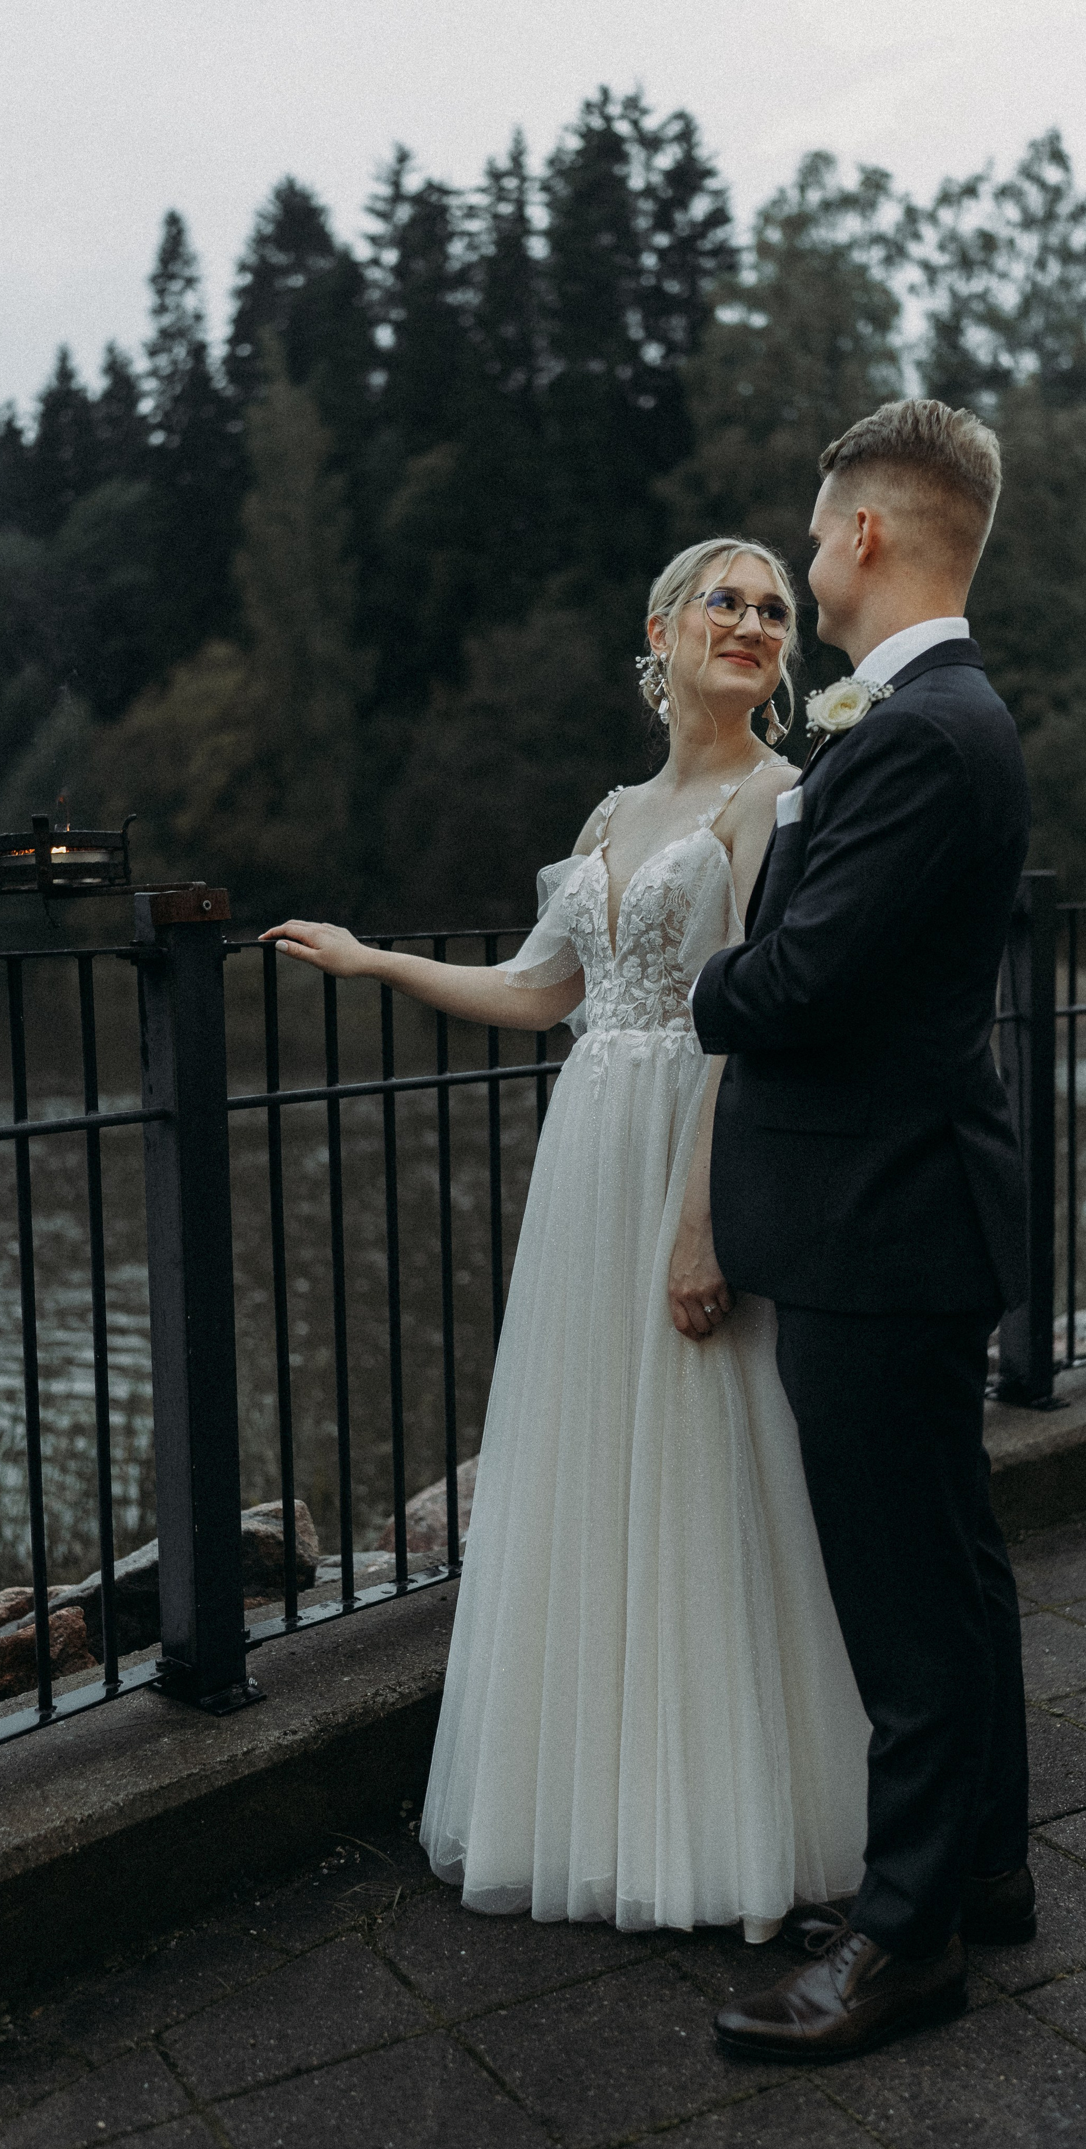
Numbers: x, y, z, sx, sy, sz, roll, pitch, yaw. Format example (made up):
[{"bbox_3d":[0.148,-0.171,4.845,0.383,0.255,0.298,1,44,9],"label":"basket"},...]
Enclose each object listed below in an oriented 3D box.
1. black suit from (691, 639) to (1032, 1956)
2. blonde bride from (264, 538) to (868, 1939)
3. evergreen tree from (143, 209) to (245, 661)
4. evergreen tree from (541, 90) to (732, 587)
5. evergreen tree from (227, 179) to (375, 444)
[{"bbox_3d":[0.404,0.264,2.437,0.400,1.500,0.520,1,6,15],"label":"black suit"},{"bbox_3d":[0.043,0.194,2.660,0.860,1.710,0.600,2,6,28],"label":"blonde bride"},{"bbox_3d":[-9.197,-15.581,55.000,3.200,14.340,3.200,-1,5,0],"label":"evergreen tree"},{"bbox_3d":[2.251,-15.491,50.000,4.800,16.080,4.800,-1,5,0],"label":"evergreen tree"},{"bbox_3d":[-6.062,-15.525,52.000,4.200,13.480,4.200,-1,5,0],"label":"evergreen tree"}]

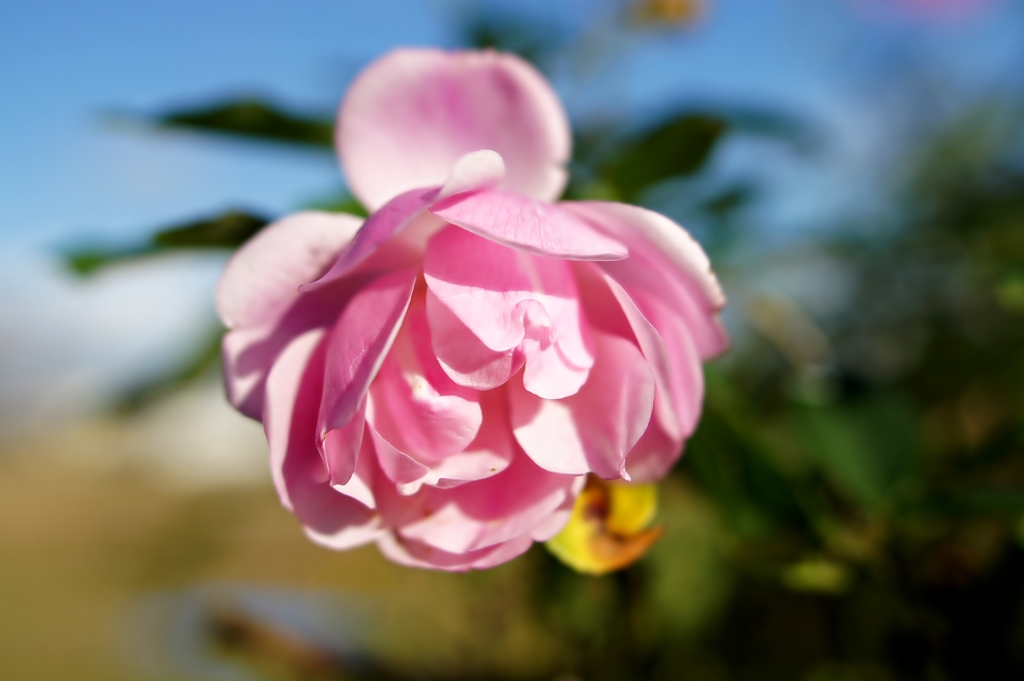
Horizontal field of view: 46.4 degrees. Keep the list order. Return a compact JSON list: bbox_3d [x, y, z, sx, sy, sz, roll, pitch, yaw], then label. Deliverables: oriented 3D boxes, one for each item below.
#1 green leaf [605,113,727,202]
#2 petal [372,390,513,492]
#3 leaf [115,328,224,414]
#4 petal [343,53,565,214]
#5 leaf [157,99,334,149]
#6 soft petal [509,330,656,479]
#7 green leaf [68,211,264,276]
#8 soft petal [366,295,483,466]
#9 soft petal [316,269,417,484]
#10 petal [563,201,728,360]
[{"bbox_3d":[0.036,-0.043,0.285,0.033,0.018,0.010,-39,5,-6],"label":"green leaf"},{"bbox_3d":[-0.013,0.019,0.228,0.027,0.021,0.017,0,12,0],"label":"petal"},{"bbox_3d":[-0.085,0.007,0.300,0.036,0.010,0.014,-39,6,0],"label":"leaf"},{"bbox_3d":[-0.012,-0.042,0.250,0.048,0.041,0.016,0,-15,0],"label":"petal"},{"bbox_3d":[-0.063,-0.052,0.285,0.044,0.009,0.024,-6,15,0],"label":"leaf"},{"bbox_3d":[0.013,0.011,0.219,0.024,0.025,0.014,-9,9,19],"label":"soft petal"},{"bbox_3d":[-0.081,-0.024,0.285,0.052,0.011,0.024,-12,15,0],"label":"green leaf"},{"bbox_3d":[-0.016,0.007,0.224,0.022,0.031,0.015,-6,0,-7],"label":"soft petal"},{"bbox_3d":[-0.027,0.007,0.219,0.015,0.037,0.013,22,0,-40],"label":"soft petal"},{"bbox_3d":[0.025,-0.012,0.236,0.031,0.027,0.016,-21,0,14],"label":"petal"}]

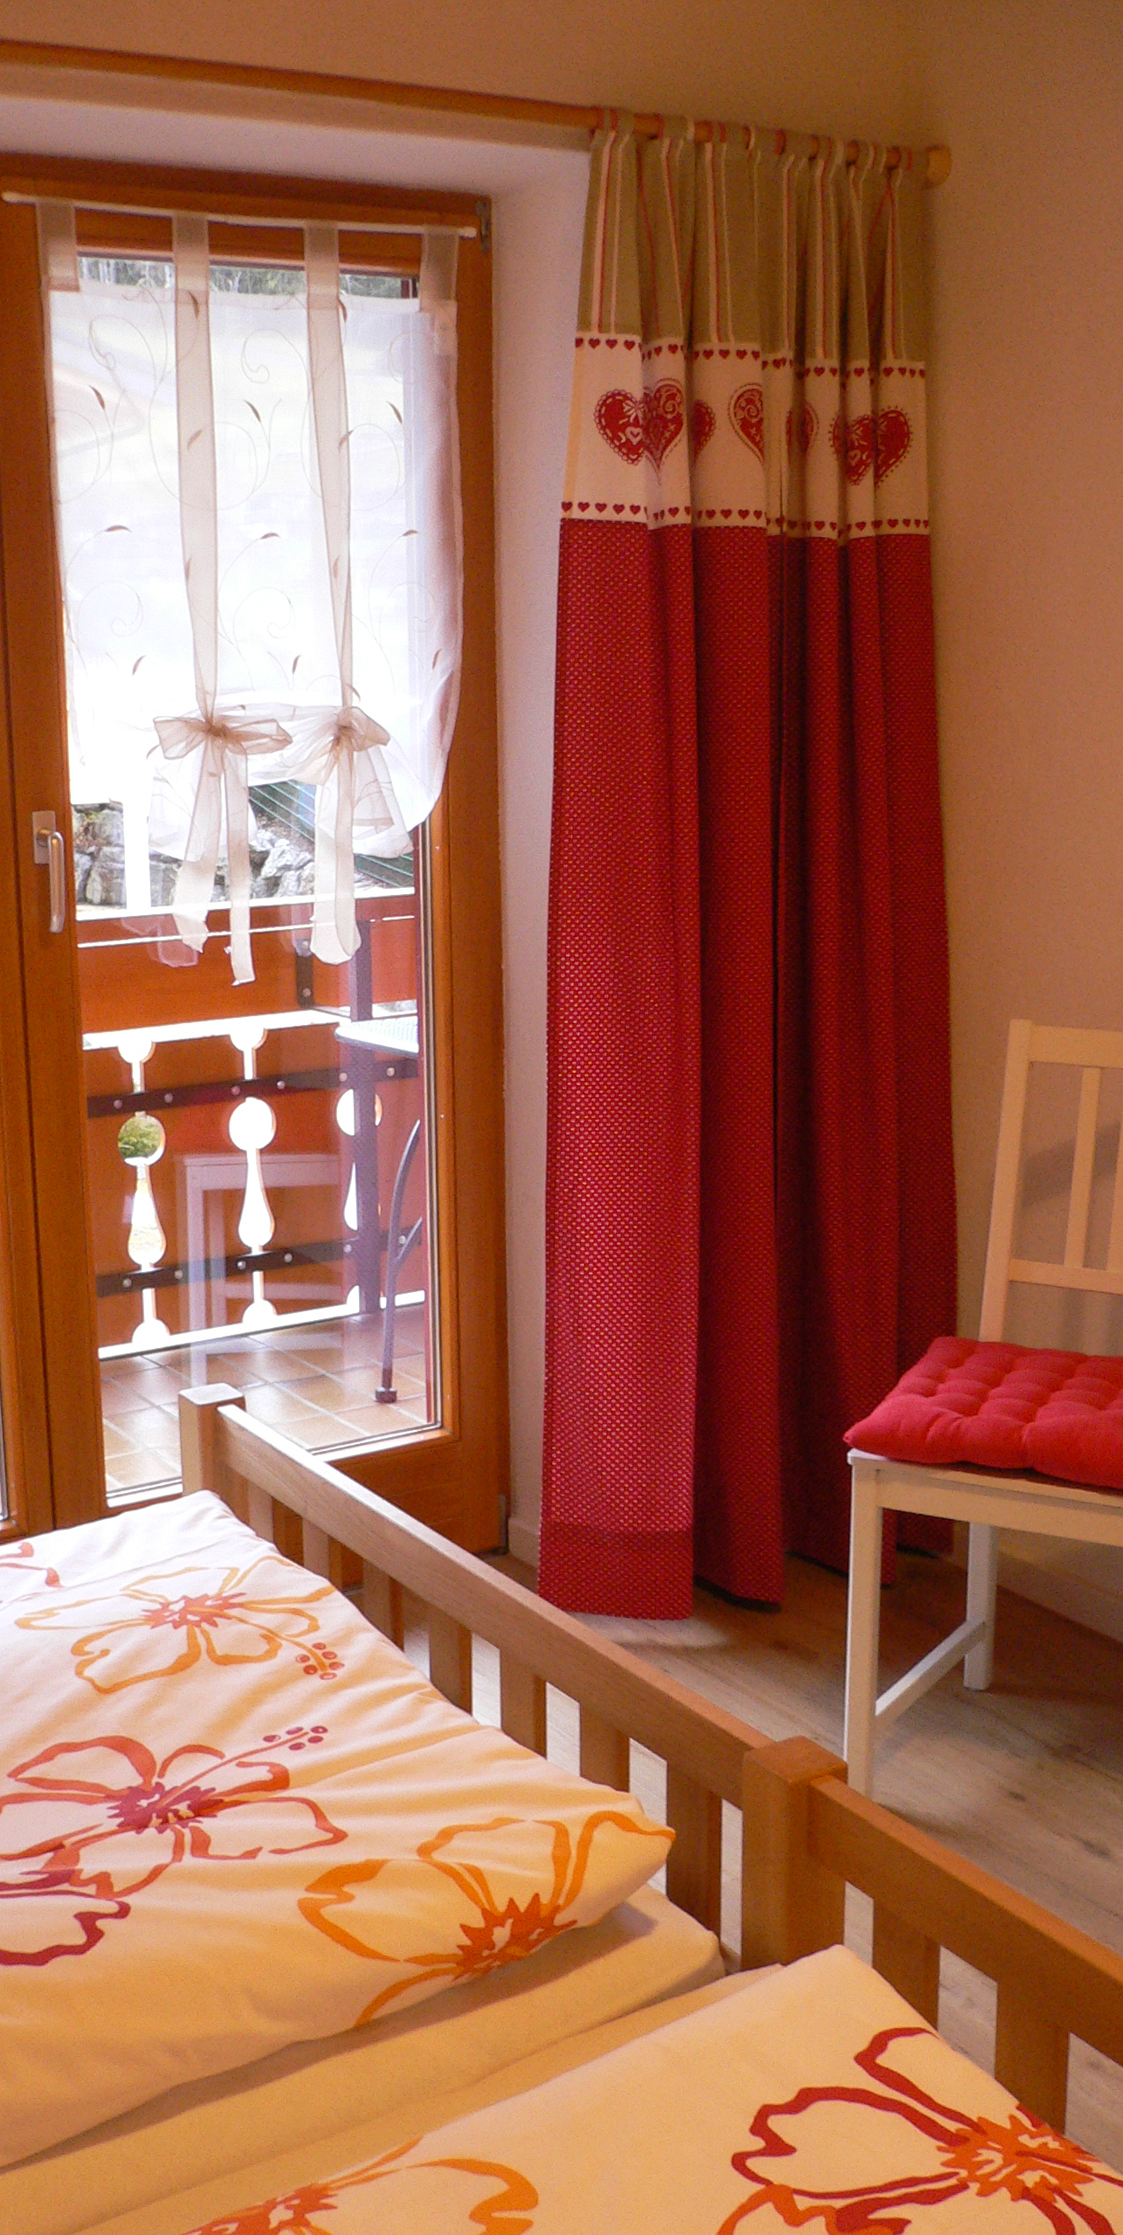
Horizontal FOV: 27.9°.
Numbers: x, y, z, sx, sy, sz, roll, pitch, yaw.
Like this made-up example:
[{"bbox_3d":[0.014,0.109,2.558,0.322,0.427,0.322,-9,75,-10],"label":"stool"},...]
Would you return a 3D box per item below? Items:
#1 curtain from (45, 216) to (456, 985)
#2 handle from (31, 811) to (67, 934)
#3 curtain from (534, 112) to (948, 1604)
[{"bbox_3d":[-0.376,-0.666,2.977,0.573,0.973,0.064,-8,14,-31],"label":"curtain"},{"bbox_3d":[-0.650,-0.310,2.868,0.028,0.152,0.053,-8,14,-31],"label":"handle"},{"bbox_3d":[0.284,-0.281,3.096,0.603,1.986,0.203,-8,14,-31],"label":"curtain"}]

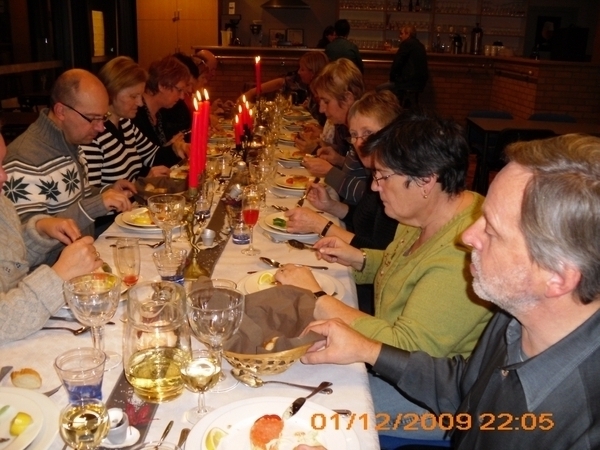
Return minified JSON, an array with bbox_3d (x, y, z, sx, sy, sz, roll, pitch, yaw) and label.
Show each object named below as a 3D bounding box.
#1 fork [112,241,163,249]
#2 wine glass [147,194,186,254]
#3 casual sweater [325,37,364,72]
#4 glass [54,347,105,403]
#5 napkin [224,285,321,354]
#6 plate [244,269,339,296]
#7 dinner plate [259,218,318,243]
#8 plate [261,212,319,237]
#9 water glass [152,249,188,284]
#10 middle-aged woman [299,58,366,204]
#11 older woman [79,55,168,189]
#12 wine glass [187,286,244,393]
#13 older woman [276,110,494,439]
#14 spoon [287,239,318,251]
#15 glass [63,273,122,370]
[{"bbox_3d":[-0.476,0.055,1.832,0.175,0.020,0.024,-2,17,-10],"label":"fork"},{"bbox_3d":[-0.374,0.010,1.742,0.098,0.163,0.098,2,17,1],"label":"wine glass"},{"bbox_3d":[0.527,-1.945,7.590,0.480,0.620,0.300,2,17,1],"label":"casual sweater"},{"bbox_3d":[-0.376,0.263,1.078,0.086,0.073,0.086,0,16,1],"label":"glass"},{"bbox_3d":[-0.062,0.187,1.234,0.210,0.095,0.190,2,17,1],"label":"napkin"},{"bbox_3d":[-0.022,0.154,1.501,0.225,0.022,0.225,0,16,0],"label":"plate"},{"bbox_3d":[-0.005,0.010,2.003,0.260,0.030,0.260,1,17,0],"label":"dinner plate"},{"bbox_3d":[-0.002,0.001,1.966,0.218,0.025,0.218,2,17,1],"label":"plate"},{"bbox_3d":[-0.330,0.107,1.605,0.086,0.073,0.086,0,16,1],"label":"water glass"},{"bbox_3d":[0.277,-0.051,2.649,0.540,1.260,0.500,-1,17,-4],"label":"middle-aged woman"},{"bbox_3d":[-0.704,-0.083,2.686,0.700,1.240,0.500,6,17,15],"label":"older woman"},{"bbox_3d":[-0.145,0.206,1.114,0.098,0.163,0.098,2,17,1],"label":"wine glass"},{"bbox_3d":[0.241,0.313,1.558,0.570,1.185,0.520,-2,17,-6],"label":"older woman"},{"bbox_3d":[0.038,0.061,1.510,0.176,0.020,0.035,18,24,35],"label":"spoon"},{"bbox_3d":[-0.385,0.186,1.183,0.100,0.161,0.100,0,16,1],"label":"glass"}]

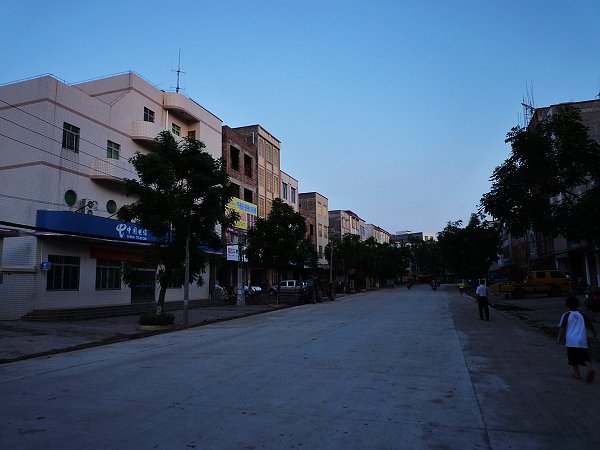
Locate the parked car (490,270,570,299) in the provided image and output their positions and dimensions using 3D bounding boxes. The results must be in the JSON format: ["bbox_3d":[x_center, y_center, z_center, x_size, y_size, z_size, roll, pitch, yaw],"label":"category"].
[{"bbox_3d":[18.244,4.708,34.000,5.150,2.100,1.900,0,-8,-6],"label":"parked car"}]

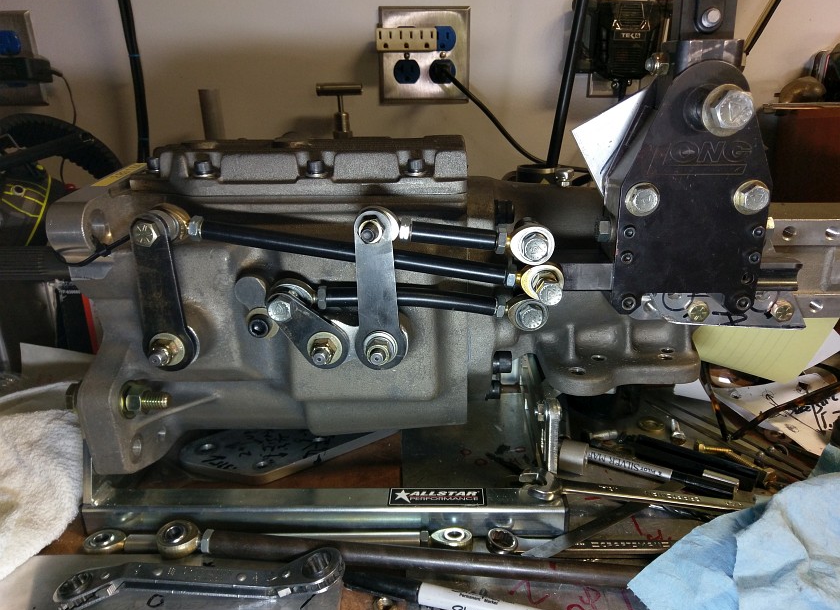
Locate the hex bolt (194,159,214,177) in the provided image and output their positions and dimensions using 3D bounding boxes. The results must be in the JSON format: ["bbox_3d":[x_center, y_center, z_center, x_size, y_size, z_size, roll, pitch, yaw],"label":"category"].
[{"bbox_3d":[-0.153,-0.097,0.447,0.013,0.011,0.013,0,17,0],"label":"hex bolt"}]

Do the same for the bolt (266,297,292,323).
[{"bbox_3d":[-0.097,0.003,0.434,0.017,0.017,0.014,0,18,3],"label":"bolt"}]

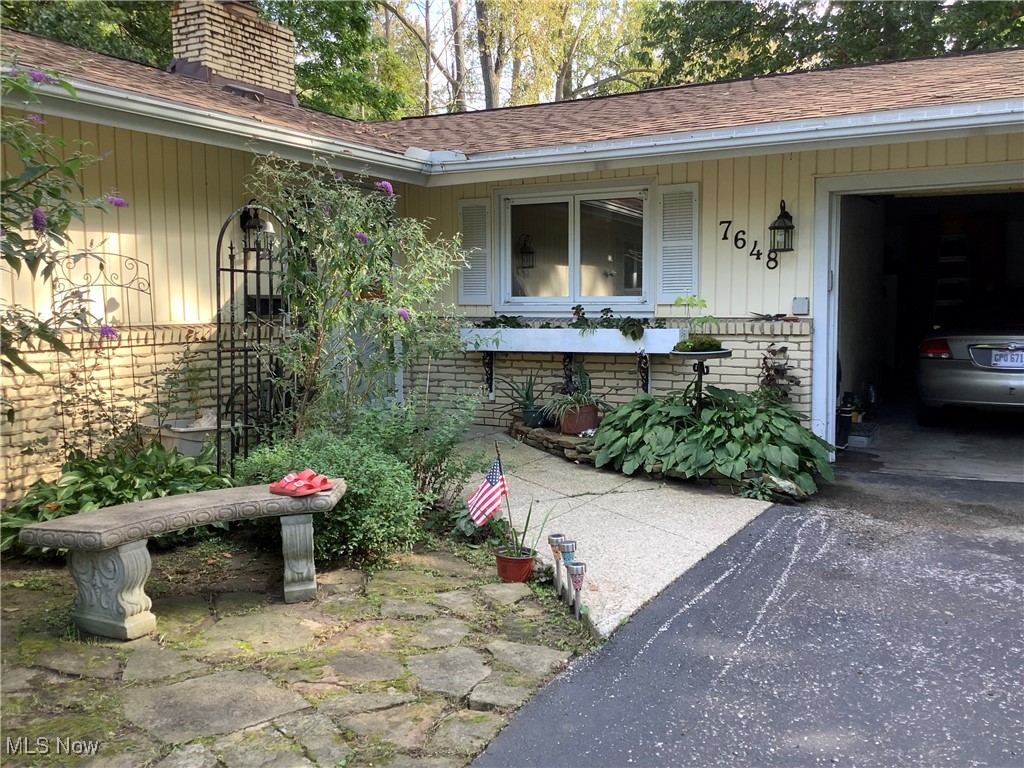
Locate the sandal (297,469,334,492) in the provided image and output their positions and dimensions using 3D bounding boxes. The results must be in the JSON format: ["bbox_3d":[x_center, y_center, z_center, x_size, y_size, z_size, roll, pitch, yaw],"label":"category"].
[{"bbox_3d":[-0.893,0.424,4.046,0.243,0.077,0.095,0,5,8],"label":"sandal"}]

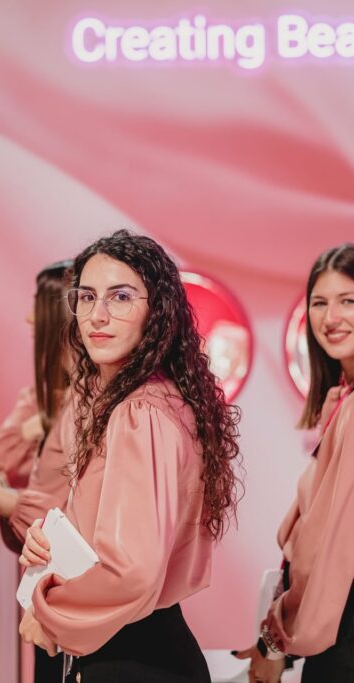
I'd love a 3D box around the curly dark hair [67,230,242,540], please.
[{"bbox_3d":[-0.040,0.078,3.780,0.260,0.550,0.270,-1,-2,22],"label":"curly dark hair"}]

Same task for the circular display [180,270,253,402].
[{"bbox_3d":[-0.006,0.024,8.450,0.620,0.620,0.100,0,-2,-1],"label":"circular display"}]

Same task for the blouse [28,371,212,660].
[{"bbox_3d":[-0.098,0.312,3.780,0.310,0.480,0.420,0,-2,-5],"label":"blouse"}]

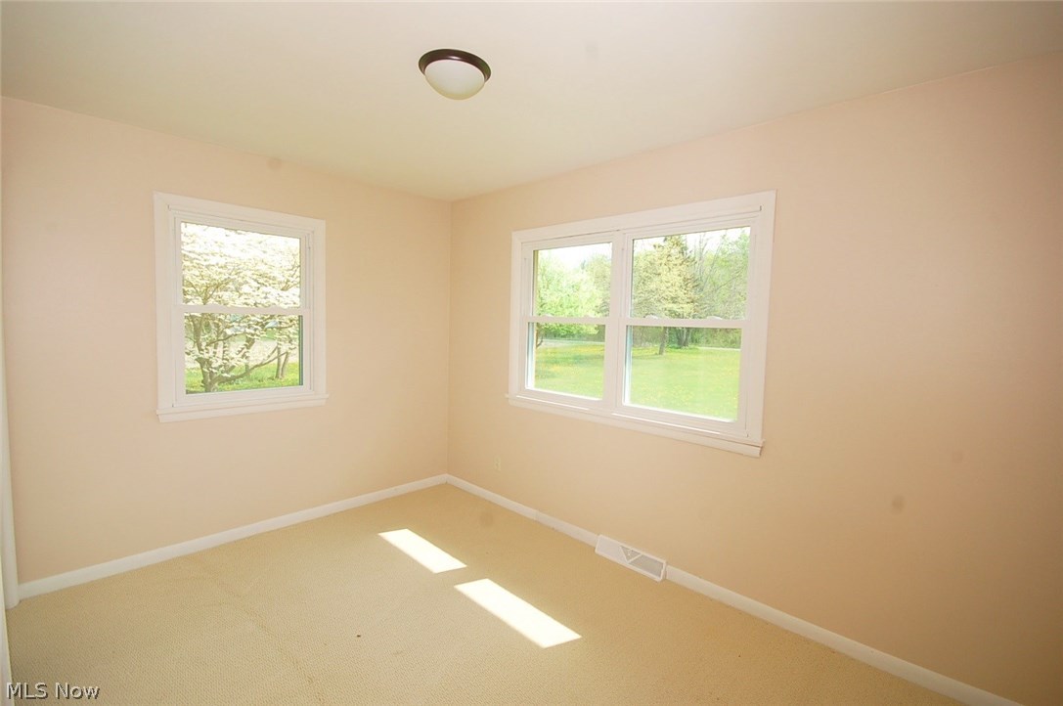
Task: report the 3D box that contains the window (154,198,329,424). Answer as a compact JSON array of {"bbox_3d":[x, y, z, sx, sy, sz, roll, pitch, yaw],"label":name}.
[{"bbox_3d":[-1.785,-0.259,2.808,0.920,1.292,0.085,-2,6,-44],"label":"window"}]

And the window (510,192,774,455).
[{"bbox_3d":[0.510,-0.192,2.749,1.773,1.292,0.085,5,6,42],"label":"window"}]

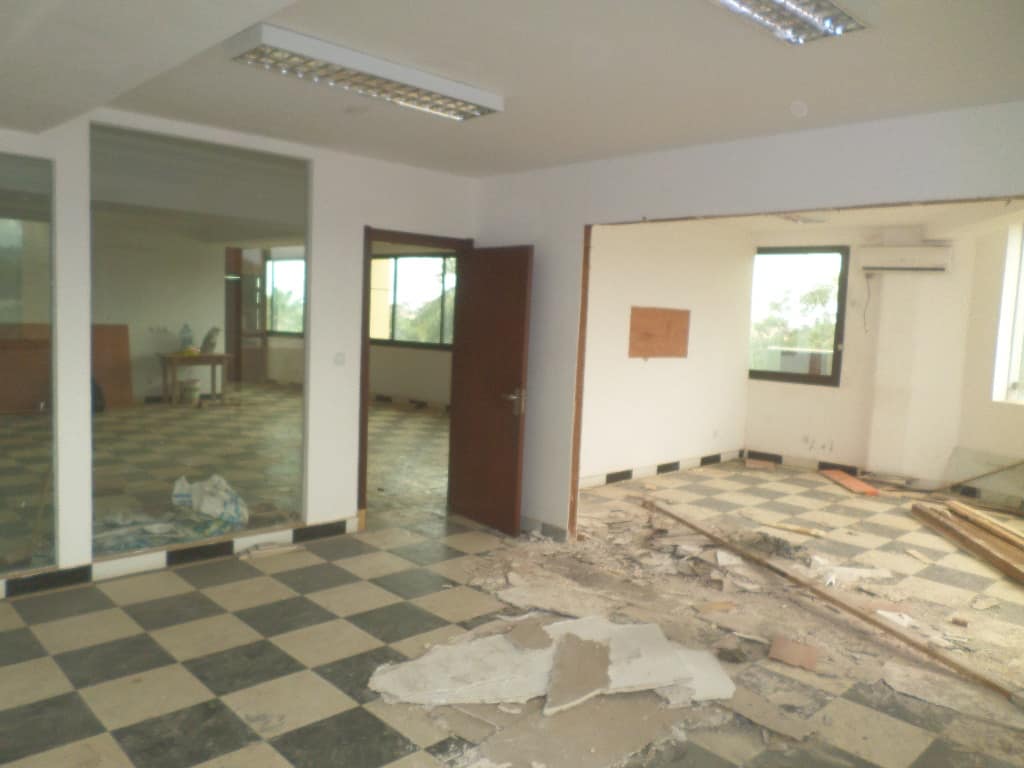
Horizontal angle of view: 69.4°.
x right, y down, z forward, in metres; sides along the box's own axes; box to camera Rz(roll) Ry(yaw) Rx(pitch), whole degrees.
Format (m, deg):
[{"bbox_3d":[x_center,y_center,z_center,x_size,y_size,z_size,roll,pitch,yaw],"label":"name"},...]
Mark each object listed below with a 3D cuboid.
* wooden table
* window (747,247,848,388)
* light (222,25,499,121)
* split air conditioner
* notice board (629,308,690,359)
[{"bbox_3d":[-4.959,-0.075,11.542,0.920,0.755,0.560,-2,7,-43],"label":"wooden table"},{"bbox_3d":[3.264,-0.781,8.463,0.100,1.550,1.100,-2,7,-43],"label":"window"},{"bbox_3d":[-0.587,-1.364,3.303,1.190,0.078,0.270,-2,7,-41],"label":"light"},{"bbox_3d":[3.943,-1.245,7.423,0.215,0.270,0.790,-2,7,-43],"label":"split air conditioner"},{"bbox_3d":[1.524,-0.509,7.532,0.990,0.490,0.030,-3,8,-44],"label":"notice board"}]

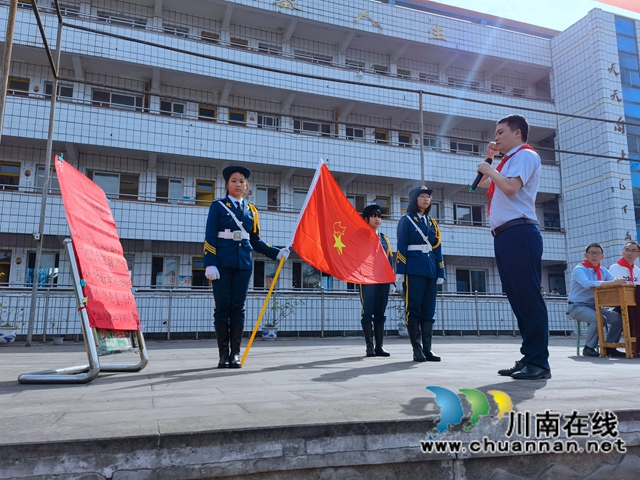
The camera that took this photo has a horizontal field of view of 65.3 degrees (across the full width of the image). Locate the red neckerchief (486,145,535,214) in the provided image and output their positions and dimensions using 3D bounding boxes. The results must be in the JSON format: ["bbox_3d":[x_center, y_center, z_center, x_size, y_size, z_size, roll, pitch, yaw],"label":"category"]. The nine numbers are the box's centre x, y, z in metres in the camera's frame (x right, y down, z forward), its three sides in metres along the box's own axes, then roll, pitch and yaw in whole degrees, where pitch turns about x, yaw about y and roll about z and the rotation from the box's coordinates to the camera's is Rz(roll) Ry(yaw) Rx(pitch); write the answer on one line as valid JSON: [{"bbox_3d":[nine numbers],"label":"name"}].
[{"bbox_3d":[1.288,-0.400,3.359,0.300,0.450,0.210,0,-9,-3],"label":"red neckerchief"}]

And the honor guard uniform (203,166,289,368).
[{"bbox_3d":[-0.605,0.186,4.023,0.660,1.600,0.360,4,-10,-22],"label":"honor guard uniform"}]

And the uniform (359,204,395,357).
[{"bbox_3d":[0.565,0.397,5.285,0.450,1.600,0.290,4,-10,-25],"label":"uniform"}]

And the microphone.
[{"bbox_3d":[1.072,-0.428,3.313,0.052,0.260,0.052,33,-4,5],"label":"microphone"}]

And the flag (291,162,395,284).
[{"bbox_3d":[0.245,-0.149,4.534,1.100,1.020,0.300,6,-11,-33],"label":"flag"}]

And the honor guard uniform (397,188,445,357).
[{"bbox_3d":[0.925,0.283,4.585,0.460,1.600,0.300,4,-10,-25],"label":"honor guard uniform"}]

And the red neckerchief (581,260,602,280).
[{"bbox_3d":[2.760,0.315,5.066,0.200,0.220,0.150,7,-12,-37],"label":"red neckerchief"}]

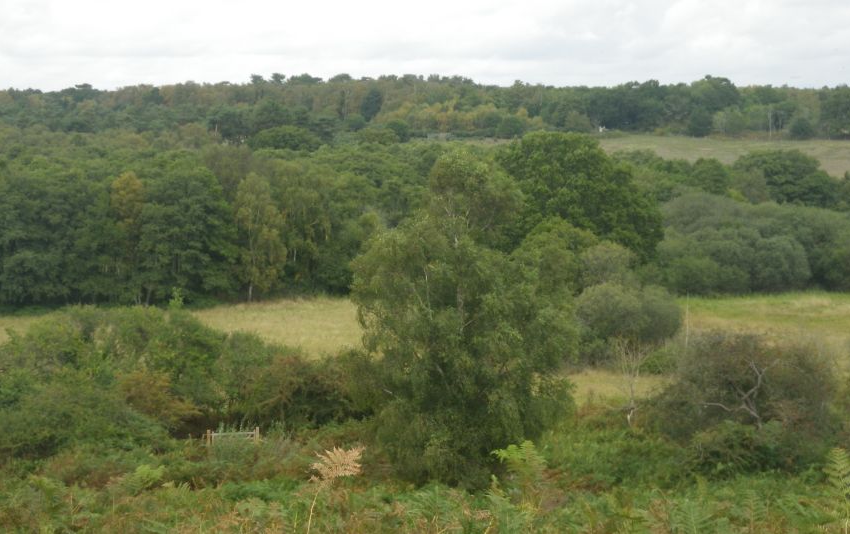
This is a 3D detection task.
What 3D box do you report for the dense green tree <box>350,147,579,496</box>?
[{"bbox_3d":[1.627,2.219,66.000,9.552,14.286,9.200,0,6,0],"label":"dense green tree"}]

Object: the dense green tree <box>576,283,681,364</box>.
[{"bbox_3d":[14.560,4.088,112.000,7.675,5.953,7.000,0,6,0],"label":"dense green tree"}]

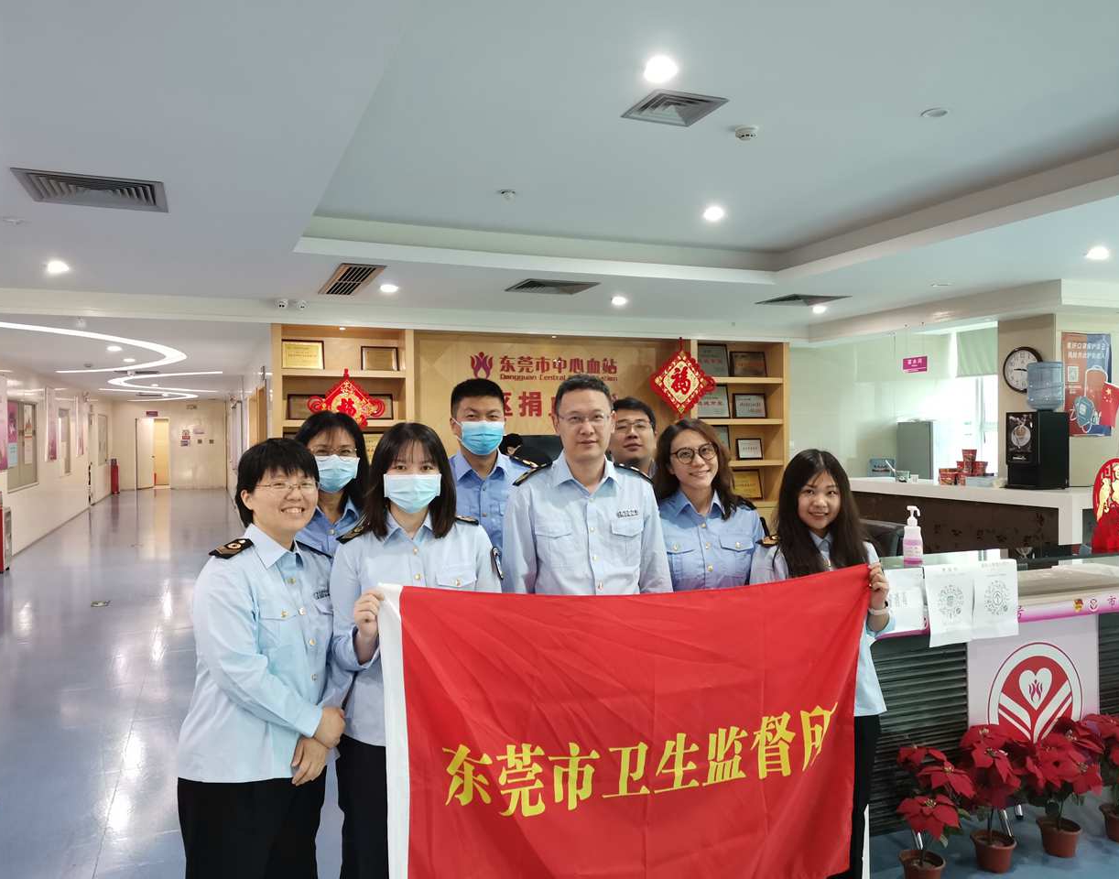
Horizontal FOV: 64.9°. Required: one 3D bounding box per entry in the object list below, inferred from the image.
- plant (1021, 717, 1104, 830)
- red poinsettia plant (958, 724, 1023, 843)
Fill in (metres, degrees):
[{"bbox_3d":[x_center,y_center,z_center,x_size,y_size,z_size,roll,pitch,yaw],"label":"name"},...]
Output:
[{"bbox_3d":[1.866,1.241,3.264,0.297,0.416,0.297,0,1,0],"label":"plant"},{"bbox_3d":[1.601,1.259,3.255,0.240,0.410,0.240,-1,1,-22],"label":"red poinsettia plant"}]

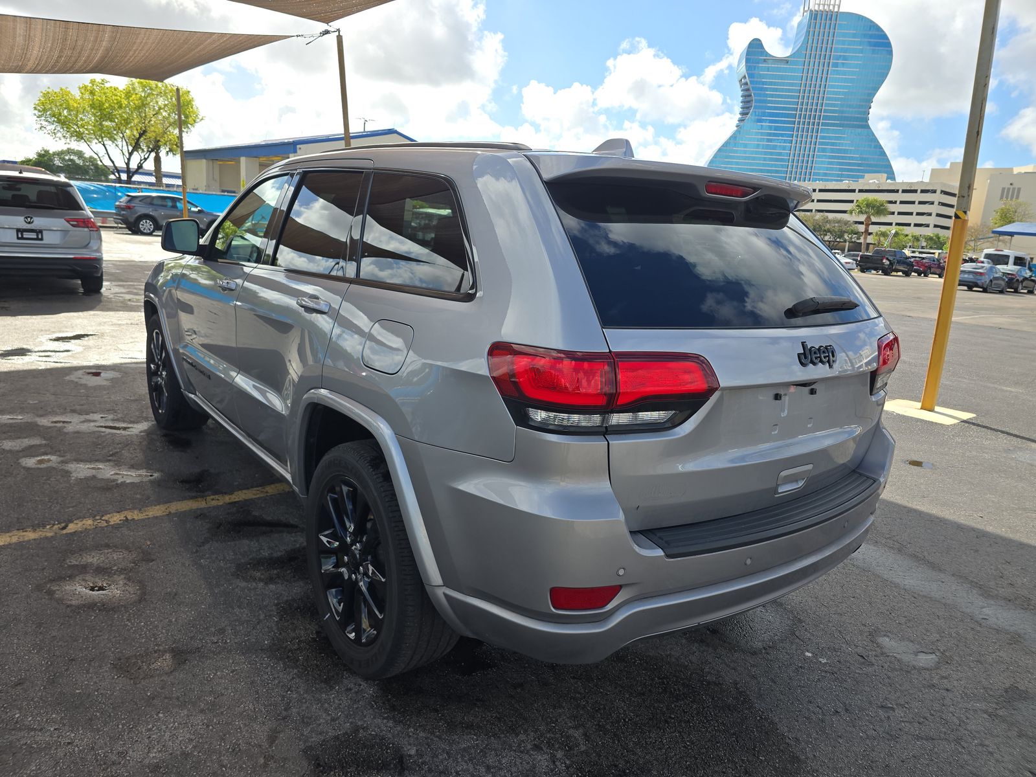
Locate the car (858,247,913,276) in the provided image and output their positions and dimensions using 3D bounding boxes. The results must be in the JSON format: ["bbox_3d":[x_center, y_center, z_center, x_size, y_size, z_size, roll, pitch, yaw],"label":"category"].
[{"bbox_3d":[28.201,-9.625,52.425,5.850,1.940,2.050,-6,17,-39],"label":"car"}]

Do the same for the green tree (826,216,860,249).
[{"bbox_3d":[33.216,-15.044,70.091,3.600,5.200,3.600,4,13,0],"label":"green tree"}]

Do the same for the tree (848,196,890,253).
[{"bbox_3d":[34.254,-15.233,67.290,4.000,7.000,4.000,4,13,0],"label":"tree"}]

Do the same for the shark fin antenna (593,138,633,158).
[{"bbox_3d":[0.326,-0.848,2.441,0.070,0.070,0.175,-5,16,-37],"label":"shark fin antenna"}]

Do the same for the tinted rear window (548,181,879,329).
[{"bbox_3d":[0.657,-0.399,2.061,1.360,0.490,0.130,-5,-28,-37],"label":"tinted rear window"}]

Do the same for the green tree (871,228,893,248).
[{"bbox_3d":[46.389,-18.210,88.512,2.470,4.780,2.220,10,14,26],"label":"green tree"}]

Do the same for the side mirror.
[{"bbox_3d":[-1.686,-0.765,3.466,0.235,0.190,0.150,-5,16,-37],"label":"side mirror"}]

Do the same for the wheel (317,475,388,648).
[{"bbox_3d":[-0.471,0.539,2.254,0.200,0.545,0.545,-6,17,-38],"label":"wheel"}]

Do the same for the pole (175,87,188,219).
[{"bbox_3d":[-10.763,-7.102,22.175,0.150,4.880,0.150,-5,14,-25],"label":"pole"}]

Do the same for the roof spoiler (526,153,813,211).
[{"bbox_3d":[0.555,-0.635,2.156,1.280,0.135,0.280,-6,17,-38],"label":"roof spoiler"}]

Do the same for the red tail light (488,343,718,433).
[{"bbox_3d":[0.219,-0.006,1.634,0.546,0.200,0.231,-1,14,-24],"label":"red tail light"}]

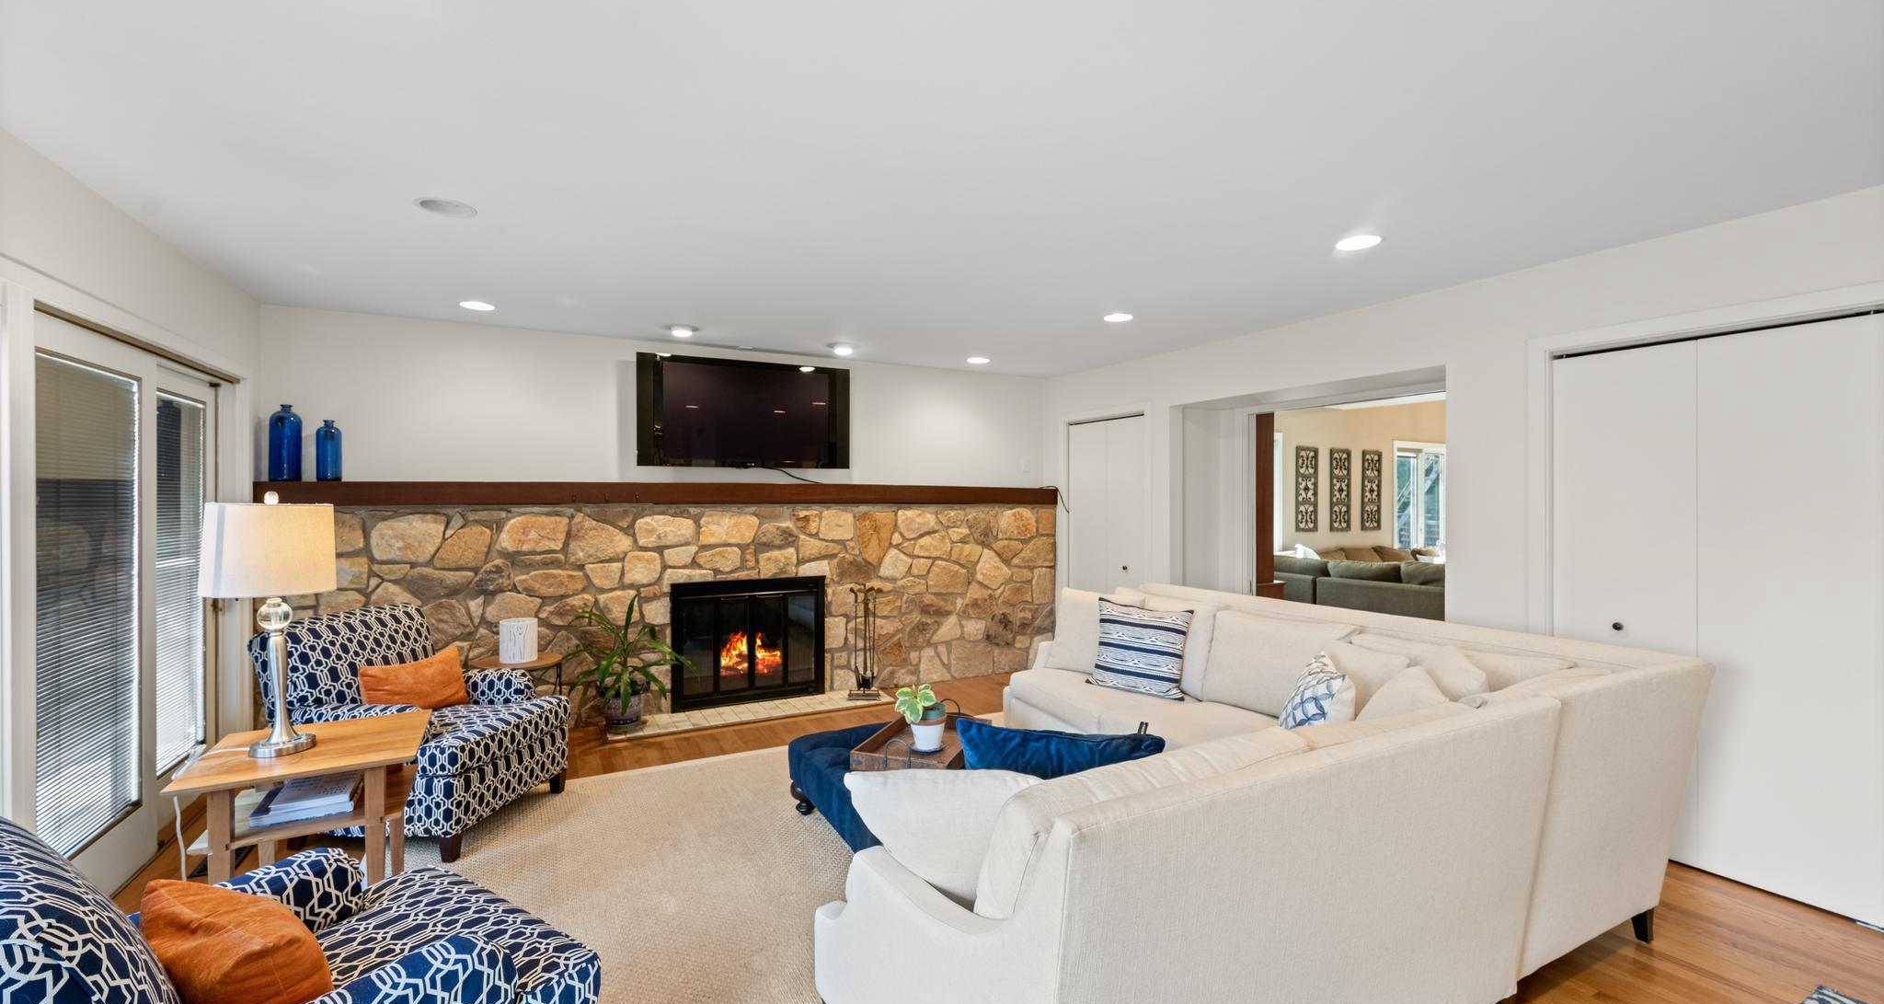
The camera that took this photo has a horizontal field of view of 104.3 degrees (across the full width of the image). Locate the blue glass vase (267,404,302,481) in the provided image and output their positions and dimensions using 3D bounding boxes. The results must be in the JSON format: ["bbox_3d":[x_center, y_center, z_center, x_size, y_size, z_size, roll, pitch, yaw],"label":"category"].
[{"bbox_3d":[-3.442,-0.304,3.845,0.126,0.410,0.126,0,0,-28],"label":"blue glass vase"}]

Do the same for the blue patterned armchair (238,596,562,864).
[{"bbox_3d":[-2.282,0.954,3.220,0.880,0.890,0.750,0,0,5],"label":"blue patterned armchair"}]

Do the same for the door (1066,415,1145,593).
[{"bbox_3d":[1.269,0.389,5.700,0.040,2.000,0.860,0,0,-28],"label":"door"}]

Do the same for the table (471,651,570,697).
[{"bbox_3d":[-2.275,1.125,3.928,0.455,0.545,0.455,0,0,-28],"label":"table"}]

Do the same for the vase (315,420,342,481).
[{"bbox_3d":[-3.279,-0.266,3.932,0.105,0.334,0.105,0,0,-28],"label":"vase"}]

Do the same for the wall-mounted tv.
[{"bbox_3d":[-1.294,-0.589,4.955,1.420,0.722,0.100,0,0,-28],"label":"wall-mounted tv"}]

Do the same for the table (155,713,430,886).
[{"bbox_3d":[-1.973,1.085,2.320,0.555,0.630,0.570,0,0,-28],"label":"table"}]

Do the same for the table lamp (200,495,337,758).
[{"bbox_3d":[-2.087,0.373,2.297,0.325,0.793,0.325,0,0,-28],"label":"table lamp"}]

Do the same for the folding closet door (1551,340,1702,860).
[{"bbox_3d":[2.764,0.387,2.973,0.040,2.000,0.460,0,0,-28],"label":"folding closet door"}]

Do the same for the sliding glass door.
[{"bbox_3d":[-3.132,0.400,2.883,0.090,1.990,1.520,0,0,-28],"label":"sliding glass door"}]

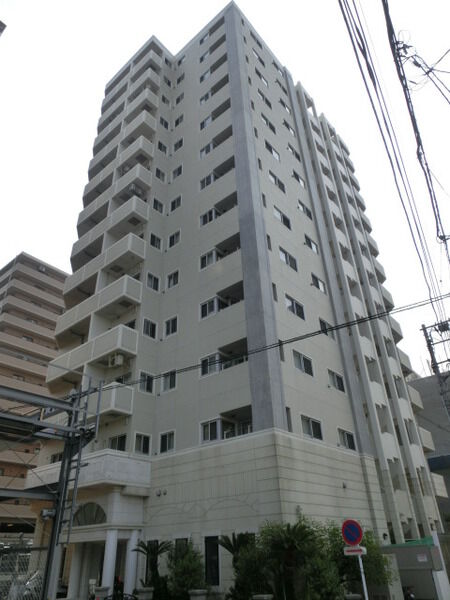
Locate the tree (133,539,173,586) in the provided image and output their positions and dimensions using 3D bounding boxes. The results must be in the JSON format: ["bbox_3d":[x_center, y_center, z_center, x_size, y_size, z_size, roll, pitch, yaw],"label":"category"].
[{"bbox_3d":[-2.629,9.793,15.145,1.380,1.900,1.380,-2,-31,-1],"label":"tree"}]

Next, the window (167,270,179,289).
[{"bbox_3d":[-2.863,-1.098,22.858,0.900,0.950,0.120,-27,-40,33],"label":"window"}]

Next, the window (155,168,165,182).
[{"bbox_3d":[-4.327,-8.298,27.817,0.120,0.960,0.840,-26,-39,33],"label":"window"}]

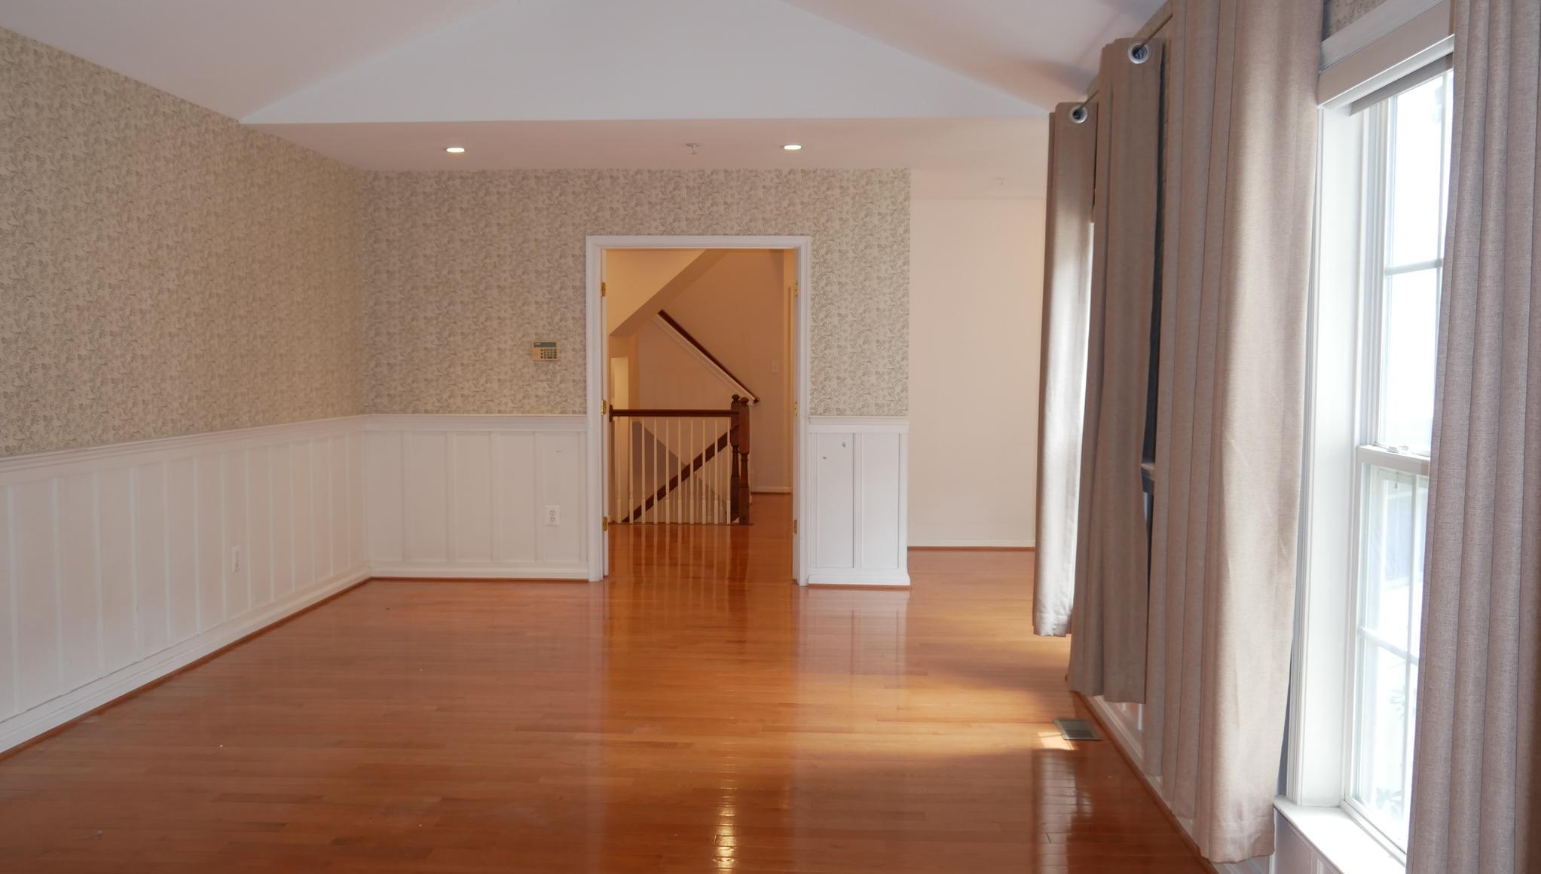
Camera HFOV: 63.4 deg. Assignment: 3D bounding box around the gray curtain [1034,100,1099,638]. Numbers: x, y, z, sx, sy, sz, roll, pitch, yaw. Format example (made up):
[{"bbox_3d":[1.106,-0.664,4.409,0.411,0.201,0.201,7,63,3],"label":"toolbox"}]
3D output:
[{"bbox_3d":[1.190,-0.258,5.093,0.190,2.130,0.350,0,3,3],"label":"gray curtain"}]

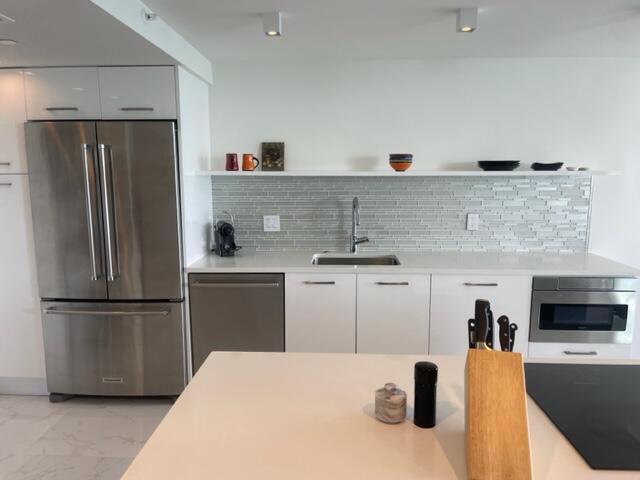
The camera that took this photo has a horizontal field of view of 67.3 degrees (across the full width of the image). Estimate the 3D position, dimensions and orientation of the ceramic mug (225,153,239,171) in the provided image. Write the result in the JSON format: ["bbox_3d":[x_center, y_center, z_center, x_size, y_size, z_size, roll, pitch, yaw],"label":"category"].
[{"bbox_3d":[-0.603,-0.523,3.259,0.086,0.113,0.114,0,9,3],"label":"ceramic mug"}]

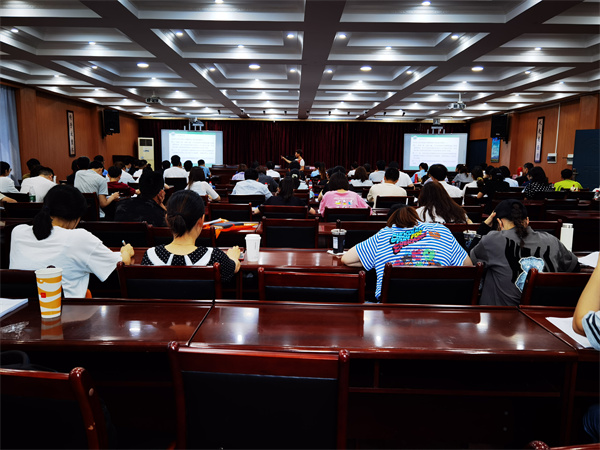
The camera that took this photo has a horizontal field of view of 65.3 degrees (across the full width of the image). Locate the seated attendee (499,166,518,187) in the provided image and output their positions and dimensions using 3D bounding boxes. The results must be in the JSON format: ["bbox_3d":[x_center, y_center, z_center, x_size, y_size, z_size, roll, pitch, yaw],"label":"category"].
[{"bbox_3d":[3.781,-0.440,8.759,0.480,1.340,0.720,1,8,-1],"label":"seated attendee"}]

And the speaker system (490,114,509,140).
[{"bbox_3d":[5.945,-2.929,13.961,0.440,0.700,0.420,3,15,15],"label":"speaker system"}]

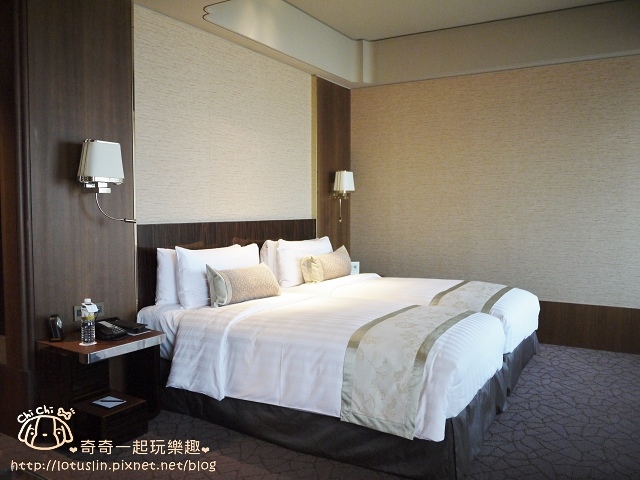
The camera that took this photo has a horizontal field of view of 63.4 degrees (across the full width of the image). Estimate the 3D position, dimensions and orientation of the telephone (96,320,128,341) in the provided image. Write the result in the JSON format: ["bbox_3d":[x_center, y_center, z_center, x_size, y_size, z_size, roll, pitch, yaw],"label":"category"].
[{"bbox_3d":[-1.165,0.494,2.847,0.200,0.066,0.148,4,5,39],"label":"telephone"}]

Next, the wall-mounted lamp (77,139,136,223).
[{"bbox_3d":[-1.204,-0.319,2.901,0.195,0.445,0.280,3,5,31],"label":"wall-mounted lamp"}]

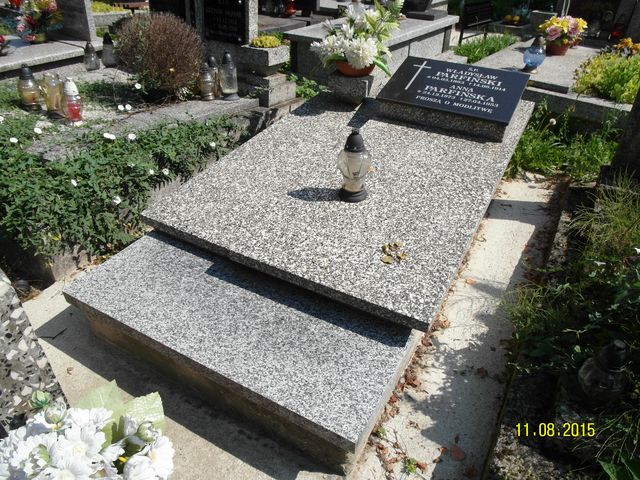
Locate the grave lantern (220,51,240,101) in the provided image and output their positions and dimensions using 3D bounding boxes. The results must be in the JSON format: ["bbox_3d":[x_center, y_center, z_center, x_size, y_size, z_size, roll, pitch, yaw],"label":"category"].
[{"bbox_3d":[-0.577,-1.055,2.846,0.116,0.294,0.116,0,37,0],"label":"grave lantern"}]

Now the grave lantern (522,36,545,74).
[{"bbox_3d":[1.498,-1.296,3.094,0.150,0.240,0.150,18,37,24],"label":"grave lantern"}]

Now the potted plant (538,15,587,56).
[{"bbox_3d":[2.003,-1.710,3.675,0.390,0.310,0.360,18,37,24],"label":"potted plant"}]

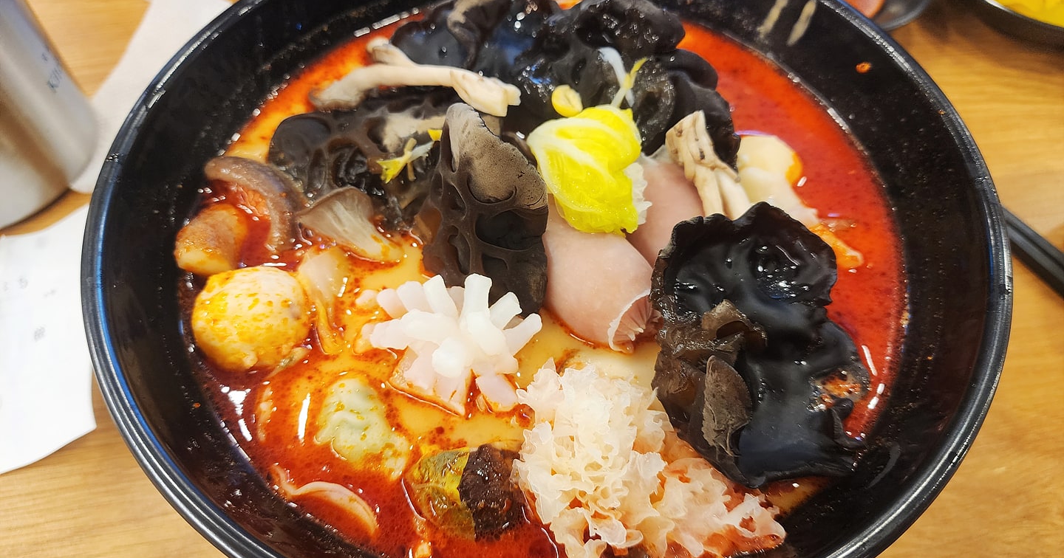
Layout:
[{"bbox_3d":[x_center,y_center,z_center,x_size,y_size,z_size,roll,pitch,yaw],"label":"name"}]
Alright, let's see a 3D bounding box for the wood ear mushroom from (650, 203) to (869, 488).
[{"bbox_3d":[0.064,0.018,0.205,0.060,0.028,0.085,1,57,0],"label":"wood ear mushroom"}]

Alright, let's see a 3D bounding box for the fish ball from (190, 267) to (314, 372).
[{"bbox_3d":[-0.083,0.012,0.208,0.032,0.031,0.032,0,57,0],"label":"fish ball"}]

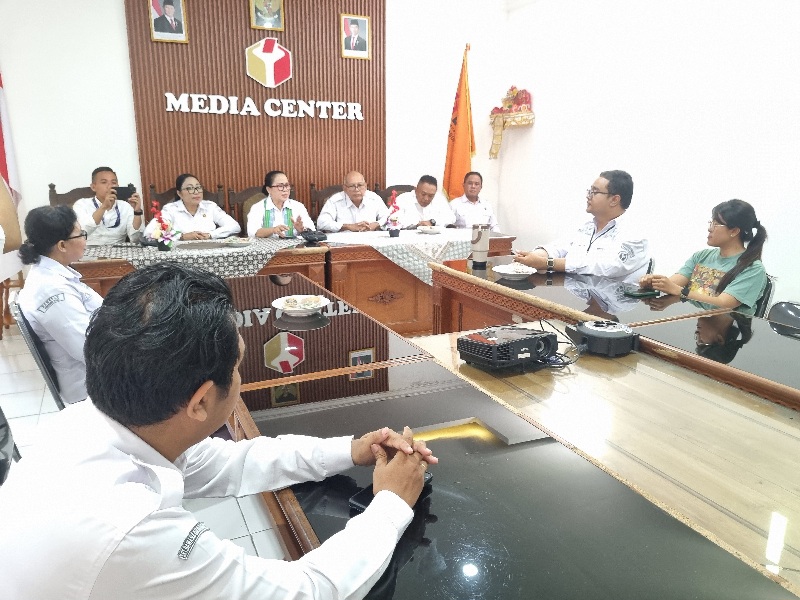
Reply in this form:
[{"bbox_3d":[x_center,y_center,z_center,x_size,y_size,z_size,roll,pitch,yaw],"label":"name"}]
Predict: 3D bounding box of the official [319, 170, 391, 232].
[{"bbox_3d":[-0.354,-0.474,5.201,0.570,1.235,0.680,-5,15,-23],"label":"official"}]

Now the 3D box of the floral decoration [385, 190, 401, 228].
[{"bbox_3d":[-0.036,-0.662,4.655,0.140,0.355,0.140,-6,15,-25],"label":"floral decoration"}]

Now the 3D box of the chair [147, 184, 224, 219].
[{"bbox_3d":[-1.599,-0.315,4.722,0.580,1.130,0.580,-7,16,-29],"label":"chair"}]

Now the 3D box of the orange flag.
[{"bbox_3d":[0.624,-1.798,6.291,0.360,1.640,0.230,-6,15,-25],"label":"orange flag"}]

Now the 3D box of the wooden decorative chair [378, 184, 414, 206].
[{"bbox_3d":[0.141,-0.518,5.638,0.570,1.130,0.580,-6,15,-25],"label":"wooden decorative chair"}]

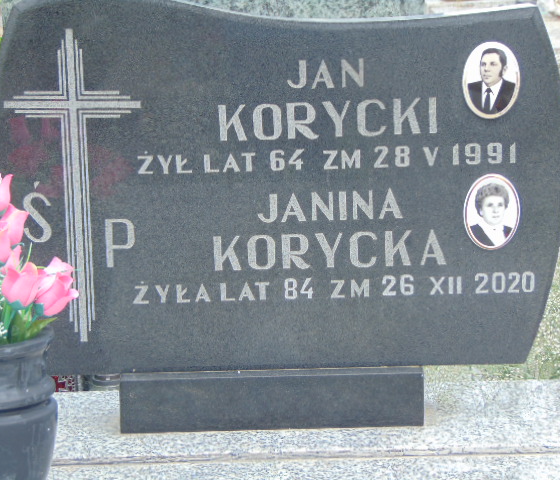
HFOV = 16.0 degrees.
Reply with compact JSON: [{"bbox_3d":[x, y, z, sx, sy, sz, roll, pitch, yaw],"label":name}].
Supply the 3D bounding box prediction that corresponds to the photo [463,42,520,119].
[{"bbox_3d":[0.326,-0.246,3.080,0.090,0.120,0.010,-1,11,3],"label":"photo"}]

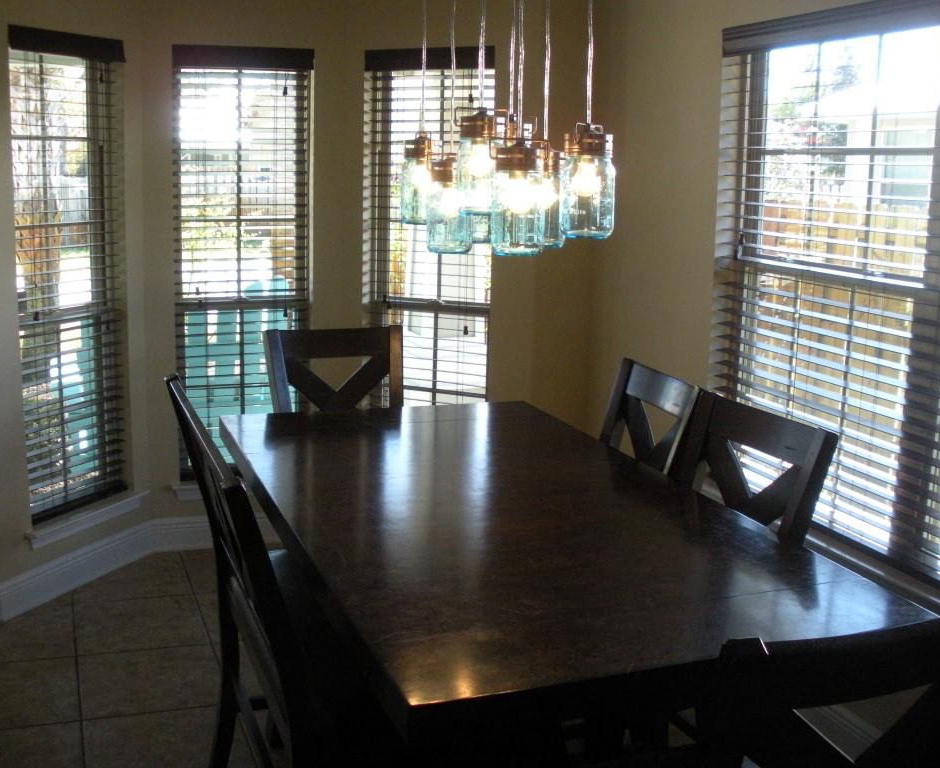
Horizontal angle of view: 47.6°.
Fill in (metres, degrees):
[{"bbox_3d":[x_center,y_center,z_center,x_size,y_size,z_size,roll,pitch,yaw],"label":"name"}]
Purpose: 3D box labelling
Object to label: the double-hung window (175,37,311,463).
[{"bbox_3d":[-0.959,-0.476,4.555,0.574,1.790,0.060,-2,11,-19],"label":"double-hung window"}]

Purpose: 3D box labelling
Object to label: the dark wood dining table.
[{"bbox_3d":[0.029,0.700,2.548,0.961,0.920,1.851,-2,11,-20],"label":"dark wood dining table"}]

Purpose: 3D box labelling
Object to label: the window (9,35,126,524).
[{"bbox_3d":[-1.513,-0.404,4.087,0.060,1.790,0.575,6,12,22],"label":"window"}]

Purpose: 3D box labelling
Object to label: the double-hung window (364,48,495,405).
[{"bbox_3d":[-0.173,-0.445,4.536,0.600,1.840,0.100,7,12,25],"label":"double-hung window"}]

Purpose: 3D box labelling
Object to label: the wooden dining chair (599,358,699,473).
[{"bbox_3d":[0.291,0.517,3.043,0.540,1.110,0.480,-2,11,-18],"label":"wooden dining chair"}]

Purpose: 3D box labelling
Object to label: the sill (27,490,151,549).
[{"bbox_3d":[-1.545,0.535,4.278,0.110,0.068,0.683,6,12,22],"label":"sill"}]

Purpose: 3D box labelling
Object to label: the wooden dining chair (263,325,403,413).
[{"bbox_3d":[-0.393,0.396,3.580,0.480,1.110,0.540,-3,12,-22],"label":"wooden dining chair"}]

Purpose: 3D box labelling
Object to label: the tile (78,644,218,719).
[{"bbox_3d":[-1.038,0.967,3.478,0.455,0.010,0.455,-3,11,-21],"label":"tile"}]

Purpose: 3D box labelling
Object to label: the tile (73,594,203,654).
[{"bbox_3d":[-1.203,0.884,3.894,0.455,0.010,0.455,-3,11,-21],"label":"tile"}]

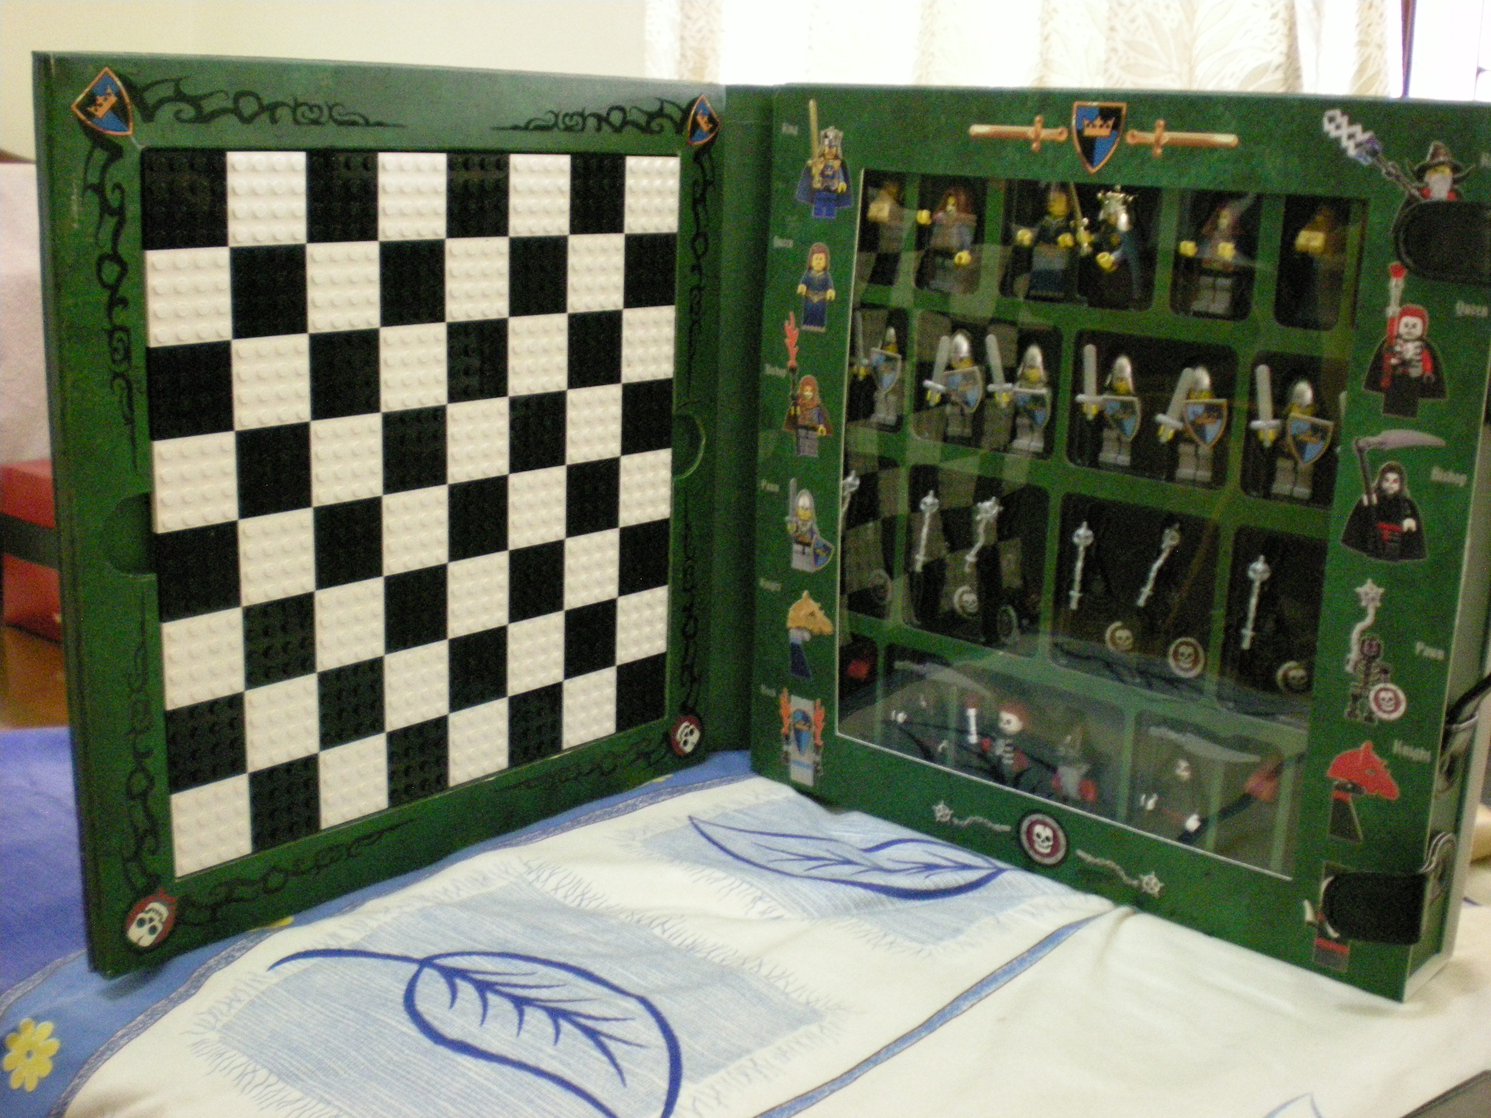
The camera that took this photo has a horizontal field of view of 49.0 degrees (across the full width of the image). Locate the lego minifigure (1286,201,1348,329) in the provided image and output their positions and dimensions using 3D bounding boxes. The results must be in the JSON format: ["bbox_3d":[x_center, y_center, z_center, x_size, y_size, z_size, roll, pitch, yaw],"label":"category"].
[{"bbox_3d":[0.199,-0.102,0.569,0.017,0.043,0.019,14,19,39],"label":"lego minifigure"}]

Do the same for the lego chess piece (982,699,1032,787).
[{"bbox_3d":[0.111,0.080,0.693,0.023,0.042,0.017,14,19,39],"label":"lego chess piece"}]

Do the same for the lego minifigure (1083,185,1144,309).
[{"bbox_3d":[0.140,-0.118,0.619,0.018,0.045,0.022,-7,17,-29],"label":"lego minifigure"}]

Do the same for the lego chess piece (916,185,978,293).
[{"bbox_3d":[0.083,-0.130,0.666,0.024,0.042,0.018,12,18,34],"label":"lego chess piece"}]

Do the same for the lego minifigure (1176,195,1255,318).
[{"bbox_3d":[0.171,-0.111,0.598,0.025,0.043,0.016,14,20,38],"label":"lego minifigure"}]

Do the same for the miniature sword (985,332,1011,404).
[{"bbox_3d":[0.101,-0.075,0.653,0.011,0.030,0.004,-5,11,42],"label":"miniature sword"}]

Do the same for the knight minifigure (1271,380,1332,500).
[{"bbox_3d":[0.201,-0.043,0.592,0.023,0.043,0.014,14,20,38],"label":"knight minifigure"}]

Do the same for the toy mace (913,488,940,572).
[{"bbox_3d":[0.075,-0.011,0.692,0.010,0.037,0.010,24,28,35],"label":"toy mace"}]

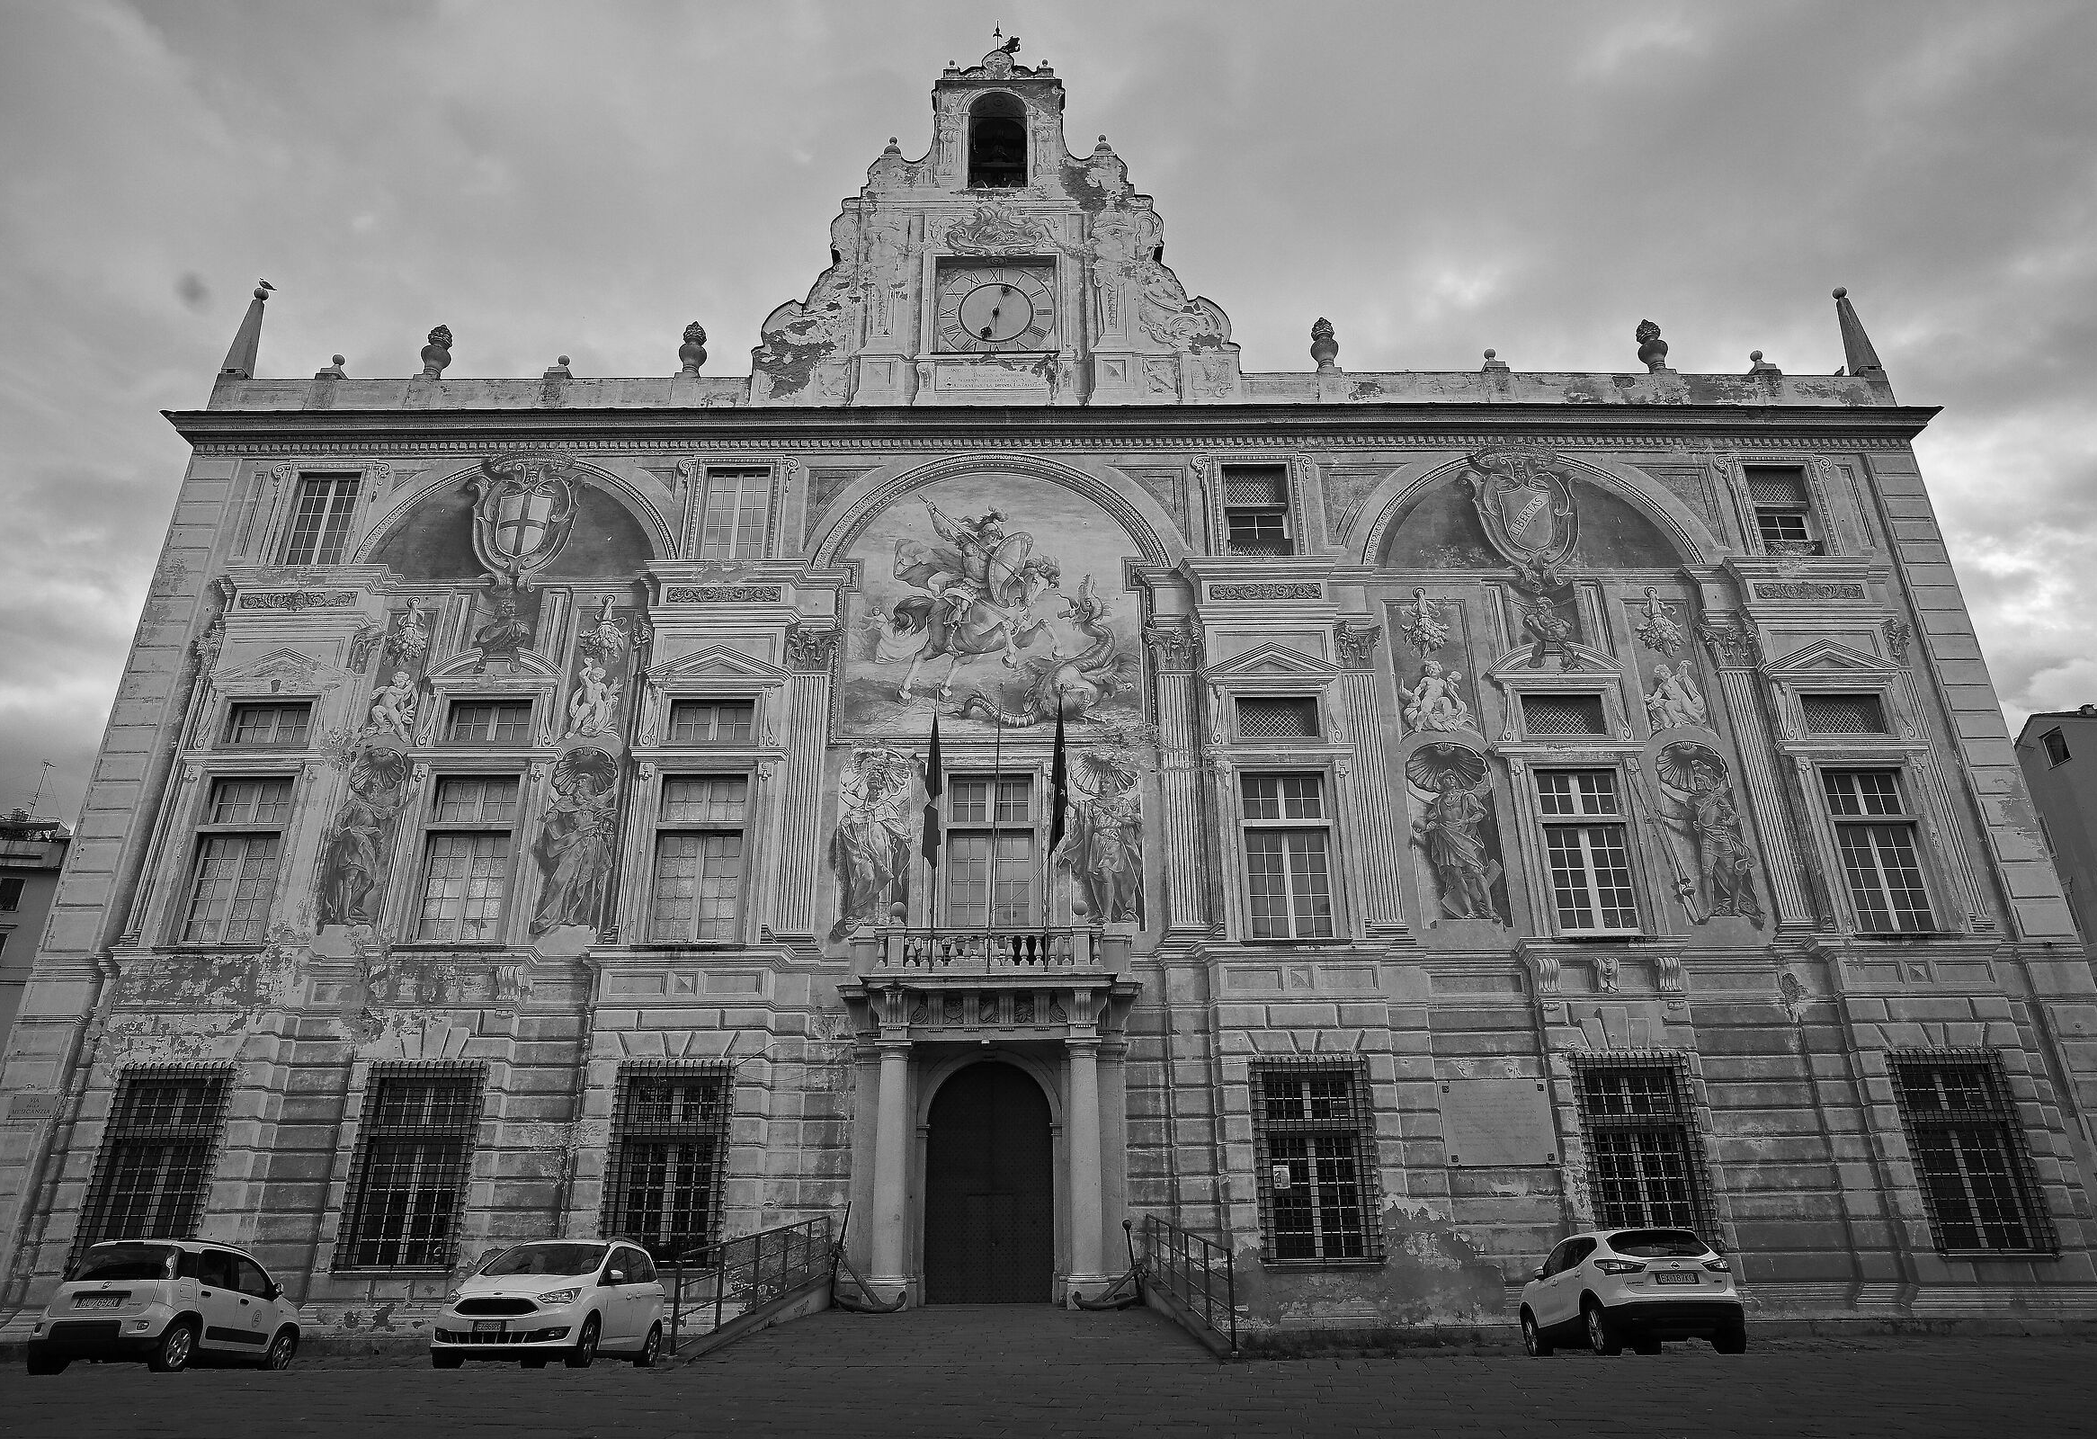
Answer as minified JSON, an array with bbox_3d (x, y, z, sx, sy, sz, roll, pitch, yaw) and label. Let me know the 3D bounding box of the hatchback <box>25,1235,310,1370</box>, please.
[{"bbox_3d":[-11.443,7.891,15.213,1.680,1.560,3.650,0,-30,-2],"label":"hatchback"}]

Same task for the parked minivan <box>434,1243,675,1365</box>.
[{"bbox_3d":[-6.565,7.908,15.443,1.840,1.670,4.500,0,-30,-1],"label":"parked minivan"}]

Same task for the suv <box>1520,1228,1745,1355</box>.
[{"bbox_3d":[8.191,8.363,16.433,1.820,1.600,4.380,-2,-30,2],"label":"suv"}]

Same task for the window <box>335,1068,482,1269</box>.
[{"bbox_3d":[-12.090,8.445,21.638,2.245,3.632,0.250,0,-21,-1],"label":"window"}]

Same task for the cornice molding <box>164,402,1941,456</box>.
[{"bbox_3d":[0.251,-7.035,27.502,42.697,0.919,0.650,0,-21,-1],"label":"cornice molding"}]

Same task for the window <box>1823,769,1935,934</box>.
[{"bbox_3d":[15.030,2.374,20.673,1.425,3.034,0.250,0,-21,0],"label":"window"}]

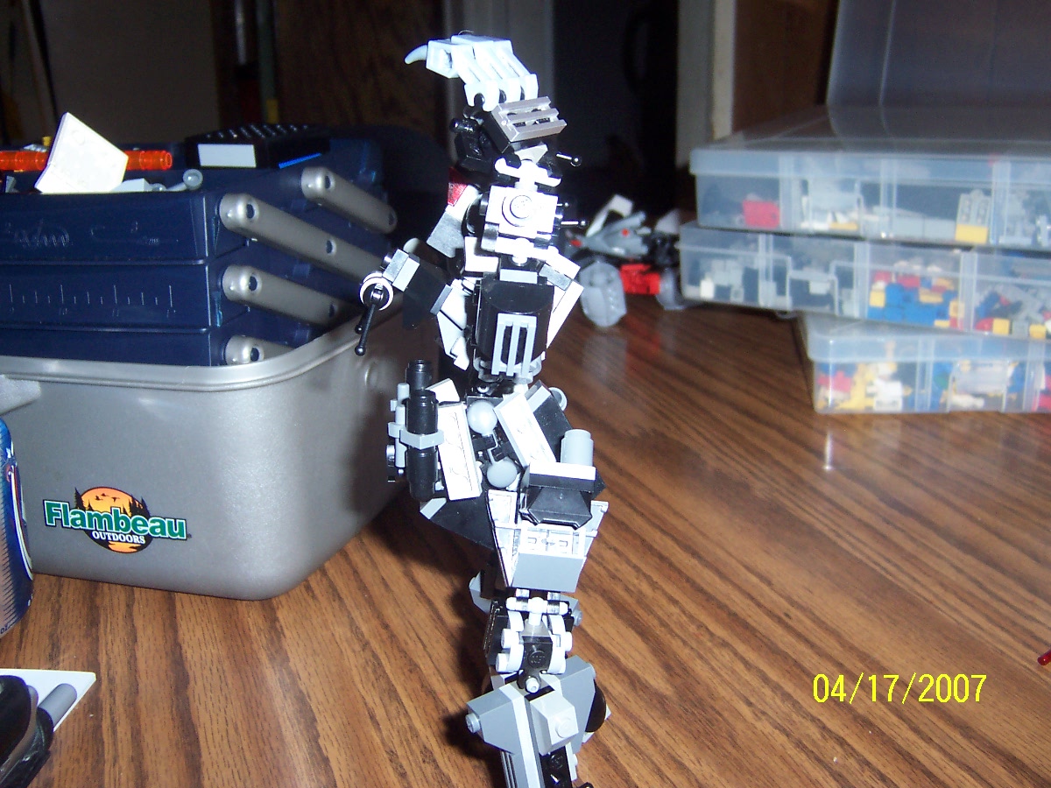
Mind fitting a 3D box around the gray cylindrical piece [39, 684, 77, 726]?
[{"bbox_3d":[-0.151,0.101,0.350,0.008,0.008,0.019,-1,15,2],"label":"gray cylindrical piece"}]

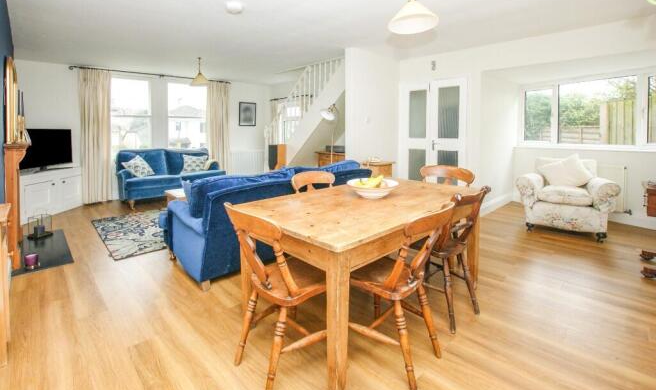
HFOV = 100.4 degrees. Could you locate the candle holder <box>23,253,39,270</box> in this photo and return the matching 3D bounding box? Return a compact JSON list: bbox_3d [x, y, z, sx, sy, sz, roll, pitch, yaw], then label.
[{"bbox_3d":[-2.692,0.604,2.480,0.095,0.110,0.095,11,15,44],"label":"candle holder"}]

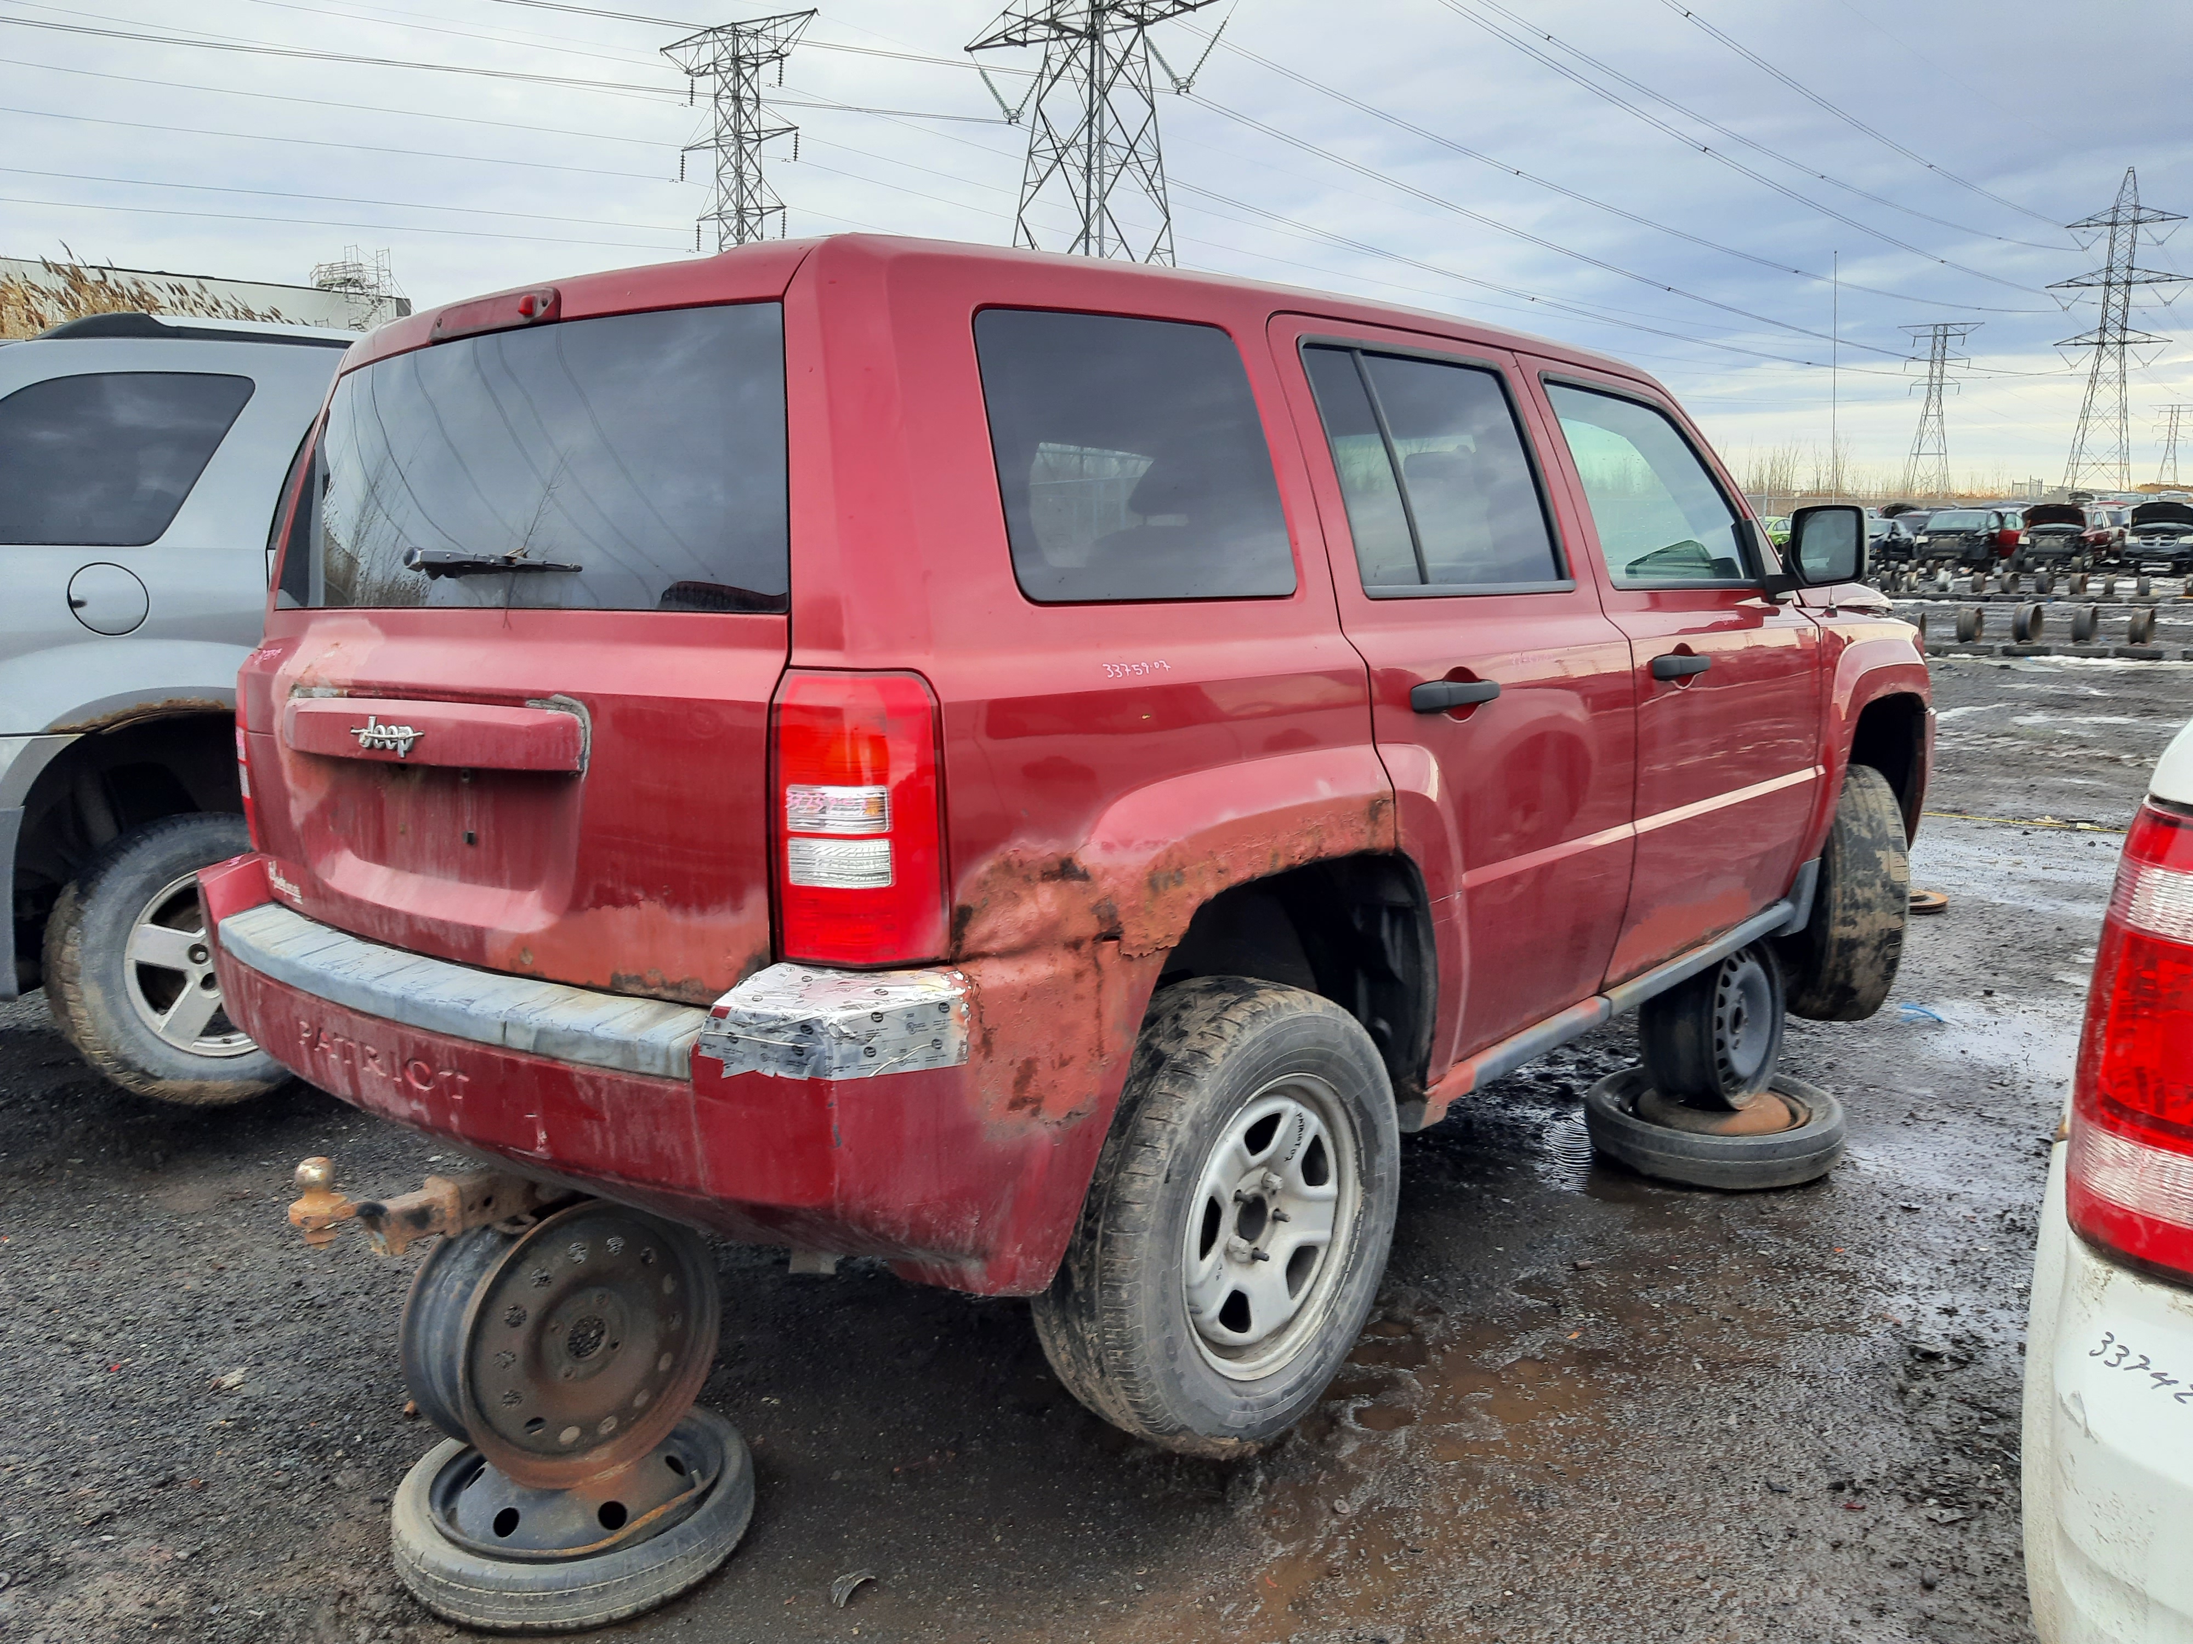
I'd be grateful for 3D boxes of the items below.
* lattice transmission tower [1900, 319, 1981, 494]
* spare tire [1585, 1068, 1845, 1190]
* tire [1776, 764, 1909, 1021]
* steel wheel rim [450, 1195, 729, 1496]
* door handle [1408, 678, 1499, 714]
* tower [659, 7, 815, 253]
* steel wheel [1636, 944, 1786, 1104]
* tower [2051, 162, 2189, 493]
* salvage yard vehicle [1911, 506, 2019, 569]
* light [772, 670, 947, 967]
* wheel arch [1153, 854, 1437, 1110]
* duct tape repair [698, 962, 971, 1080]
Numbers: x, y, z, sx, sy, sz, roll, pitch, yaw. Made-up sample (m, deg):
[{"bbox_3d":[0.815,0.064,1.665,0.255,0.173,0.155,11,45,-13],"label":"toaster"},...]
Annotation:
[{"bbox_3d":[117.700,-55.940,231.670,11.000,27.700,6.000,9,14,40],"label":"lattice transmission tower"},{"bbox_3d":[1.441,0.711,3.852,0.567,0.108,0.567,0,10,0],"label":"spare tire"},{"bbox_3d":[1.956,0.186,4.364,0.210,0.672,0.672,2,10,13],"label":"tire"},{"bbox_3d":[-0.789,0.752,2.447,0.189,0.410,0.410,-1,7,43],"label":"steel wheel rim"},{"bbox_3d":[0.582,-0.202,2.644,0.050,0.045,0.225,6,11,41],"label":"door handle"},{"bbox_3d":[-16.469,-24.535,77.204,10.600,23.850,5.000,8,13,38],"label":"tower"},{"bbox_3d":[1.465,0.467,3.915,0.392,0.392,0.170,-10,9,-44],"label":"steel wheel"},{"bbox_3d":[122.873,-56.315,199.339,15.600,43.150,6.600,8,13,36],"label":"tower"},{"bbox_3d":[24.325,-7.878,45.900,1.950,1.750,4.900,8,13,39],"label":"salvage yard vehicle"},{"bbox_3d":[-0.265,-0.005,1.837,0.190,0.330,0.115,8,13,41],"label":"light"},{"bbox_3d":[0.259,0.278,2.438,0.180,0.460,0.760,6,11,41],"label":"wheel arch"},{"bbox_3d":[-0.280,0.216,1.841,0.195,0.110,0.215,8,13,41],"label":"duct tape repair"}]

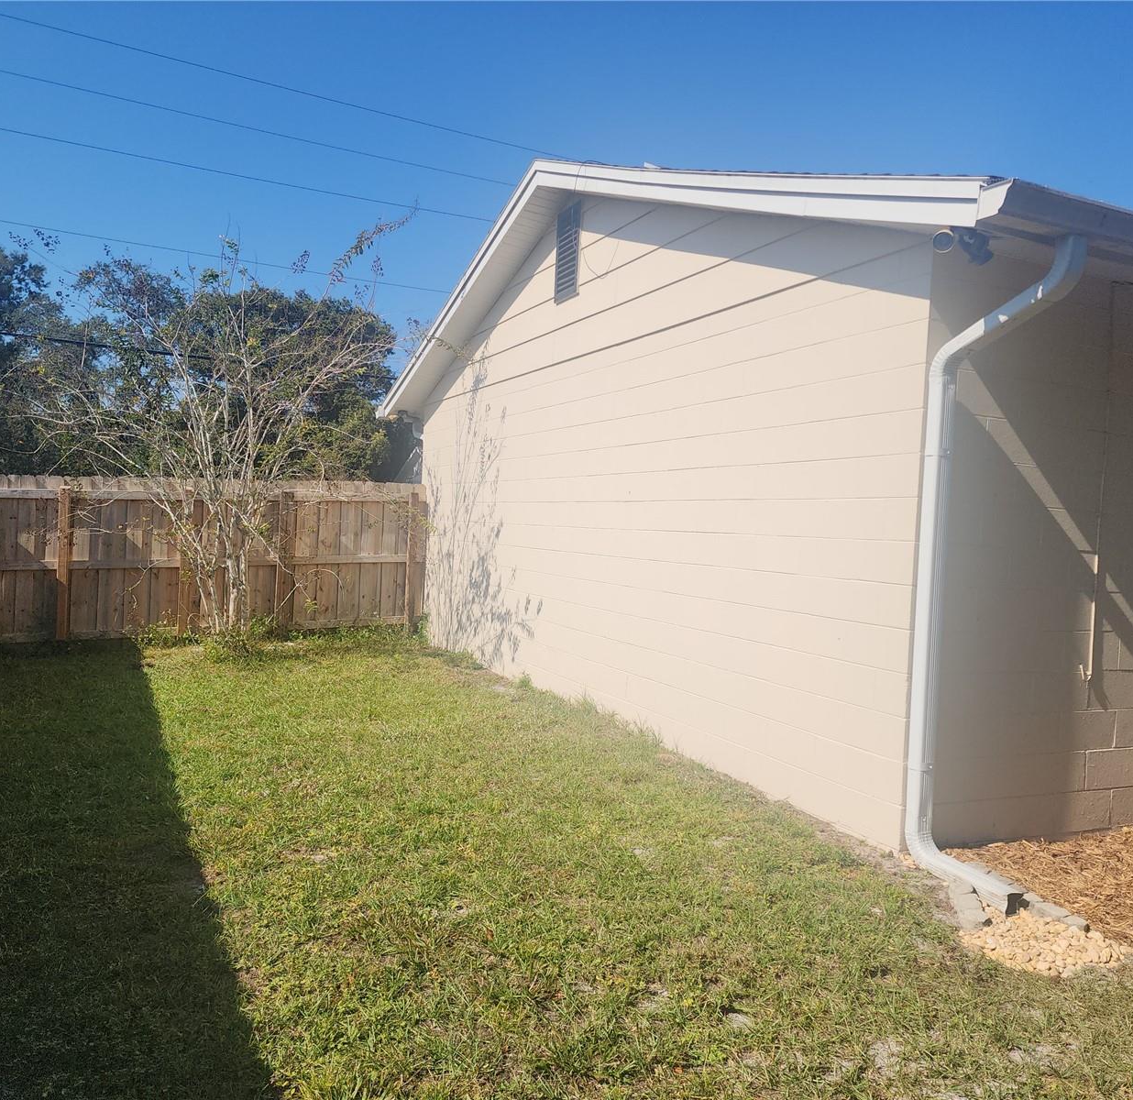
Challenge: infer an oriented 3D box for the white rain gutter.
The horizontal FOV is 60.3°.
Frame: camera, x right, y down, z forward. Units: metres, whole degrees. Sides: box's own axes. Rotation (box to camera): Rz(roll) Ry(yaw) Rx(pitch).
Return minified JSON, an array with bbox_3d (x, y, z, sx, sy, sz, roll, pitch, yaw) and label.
[{"bbox_3d":[1.790,0.110,4.152,0.088,2.722,0.700,2,1,-24],"label":"white rain gutter"}]

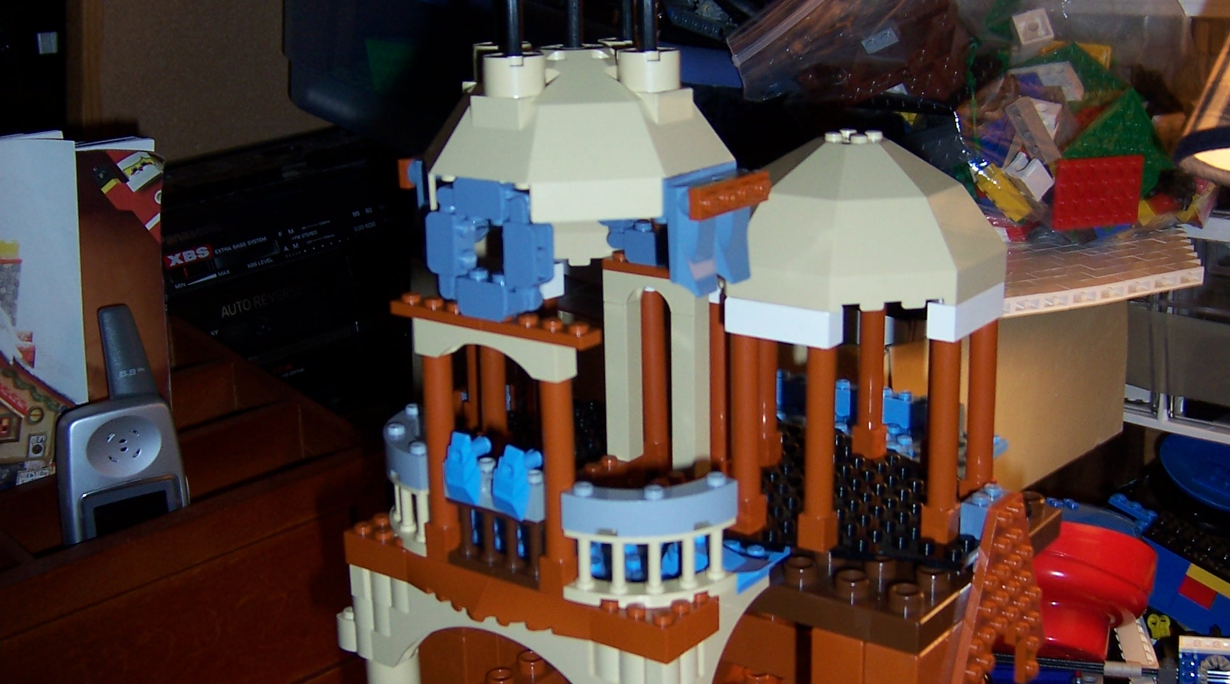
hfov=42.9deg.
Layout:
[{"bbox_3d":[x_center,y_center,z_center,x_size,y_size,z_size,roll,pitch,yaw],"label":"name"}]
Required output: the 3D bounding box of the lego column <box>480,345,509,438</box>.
[{"bbox_3d":[-0.038,0.010,0.499,0.008,0.058,0.008,11,20,36],"label":"lego column"}]

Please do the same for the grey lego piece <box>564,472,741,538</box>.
[{"bbox_3d":[0.010,0.042,0.400,0.045,0.011,0.015,-3,16,-7],"label":"grey lego piece"}]

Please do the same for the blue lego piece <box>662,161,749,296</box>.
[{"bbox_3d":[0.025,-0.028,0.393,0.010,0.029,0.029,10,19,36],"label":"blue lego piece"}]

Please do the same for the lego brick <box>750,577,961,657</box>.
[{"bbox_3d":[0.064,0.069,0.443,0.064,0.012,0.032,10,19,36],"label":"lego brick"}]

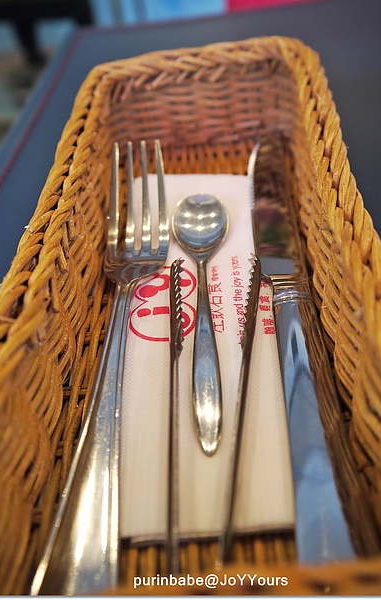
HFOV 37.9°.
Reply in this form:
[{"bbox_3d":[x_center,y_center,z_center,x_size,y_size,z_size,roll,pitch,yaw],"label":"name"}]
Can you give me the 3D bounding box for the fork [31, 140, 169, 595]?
[{"bbox_3d":[-0.028,0.005,0.214,0.027,0.021,0.207,0,51,3],"label":"fork"}]

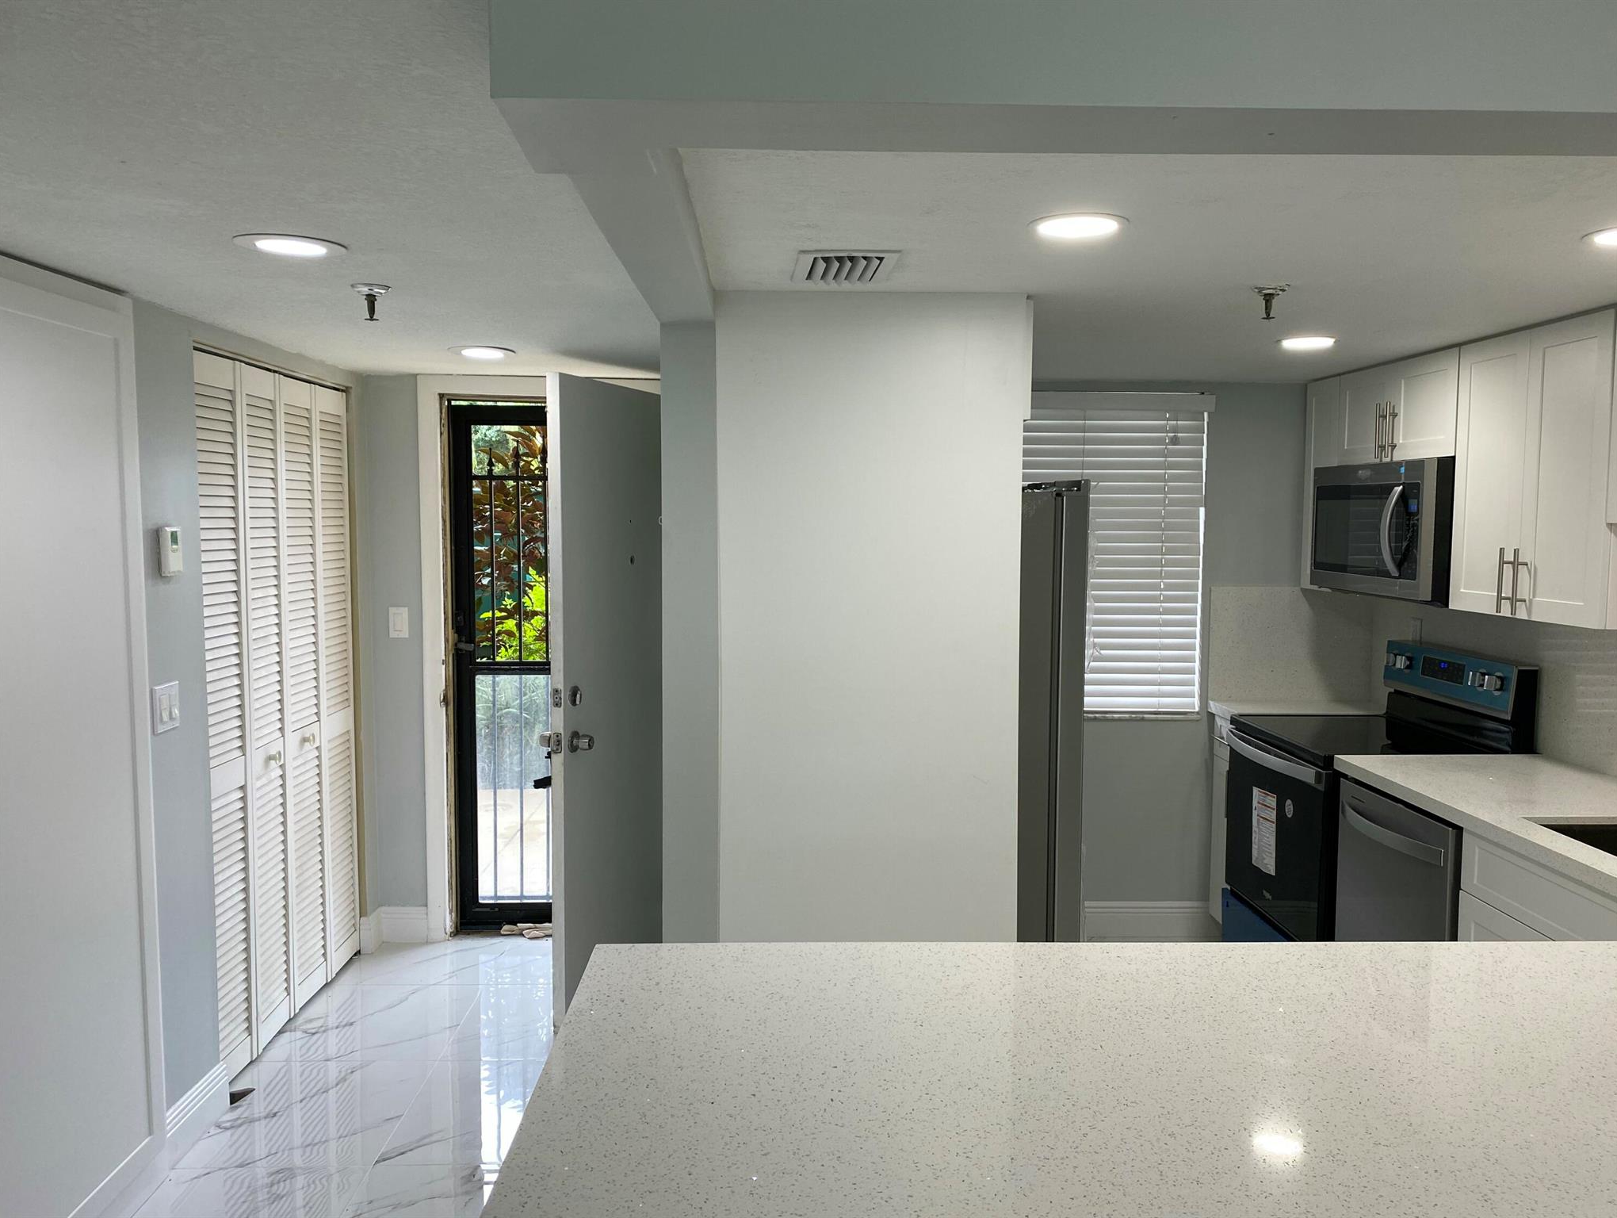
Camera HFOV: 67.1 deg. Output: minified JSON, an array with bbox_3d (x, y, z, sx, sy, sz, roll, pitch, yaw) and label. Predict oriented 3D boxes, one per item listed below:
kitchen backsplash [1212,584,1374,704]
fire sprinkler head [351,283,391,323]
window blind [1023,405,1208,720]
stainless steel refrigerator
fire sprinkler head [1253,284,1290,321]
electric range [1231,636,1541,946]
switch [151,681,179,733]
[{"bbox_3d":[1.846,0.135,4.639,0.635,0.444,0.020,0,5,-1],"label":"kitchen backsplash"},{"bbox_3d":[-0.969,-0.677,2.704,0.088,0.074,0.088,0,5,-1],"label":"fire sprinkler head"},{"bbox_3d":[1.052,-0.191,4.577,0.840,1.175,0.060,0,5,-1],"label":"window blind"},{"bbox_3d":[0.232,0.518,3.343,0.820,1.712,0.870,0,5,-1],"label":"stainless steel refrigerator"},{"bbox_3d":[1.004,-0.660,2.644,0.083,0.074,0.083,0,5,-1],"label":"fire sprinkler head"},{"bbox_3d":[1.834,0.732,4.072,0.680,1.180,0.765,0,5,-1],"label":"electric range"},{"bbox_3d":[-1.591,0.244,3.026,0.012,0.116,0.120,0,5,-1],"label":"switch"}]

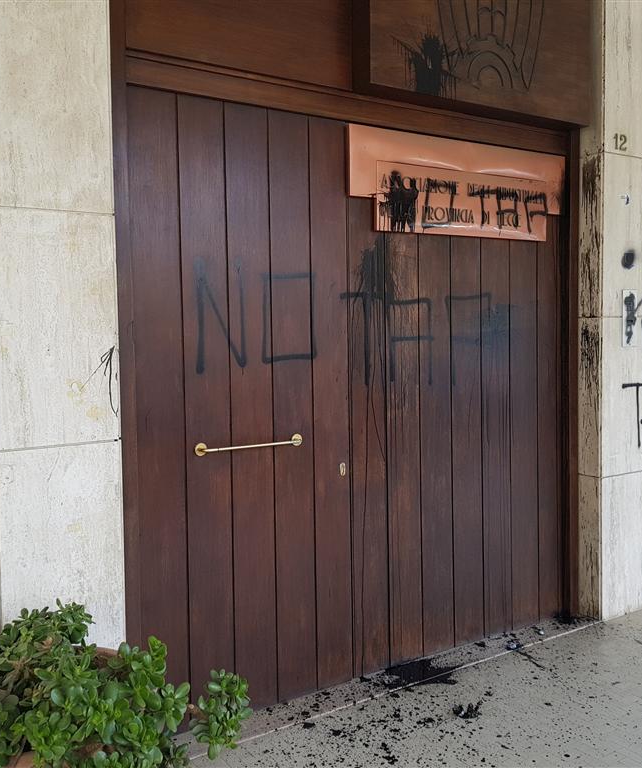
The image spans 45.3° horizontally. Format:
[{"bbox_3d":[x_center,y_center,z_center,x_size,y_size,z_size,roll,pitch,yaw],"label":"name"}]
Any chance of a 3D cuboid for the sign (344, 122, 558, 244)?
[{"bbox_3d":[0.707,-0.946,3.740,1.377,0.455,0.030,-3,4,-32],"label":"sign"}]

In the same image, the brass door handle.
[{"bbox_3d":[-0.275,0.254,3.163,0.493,0.053,0.058,-3,4,-32],"label":"brass door handle"}]

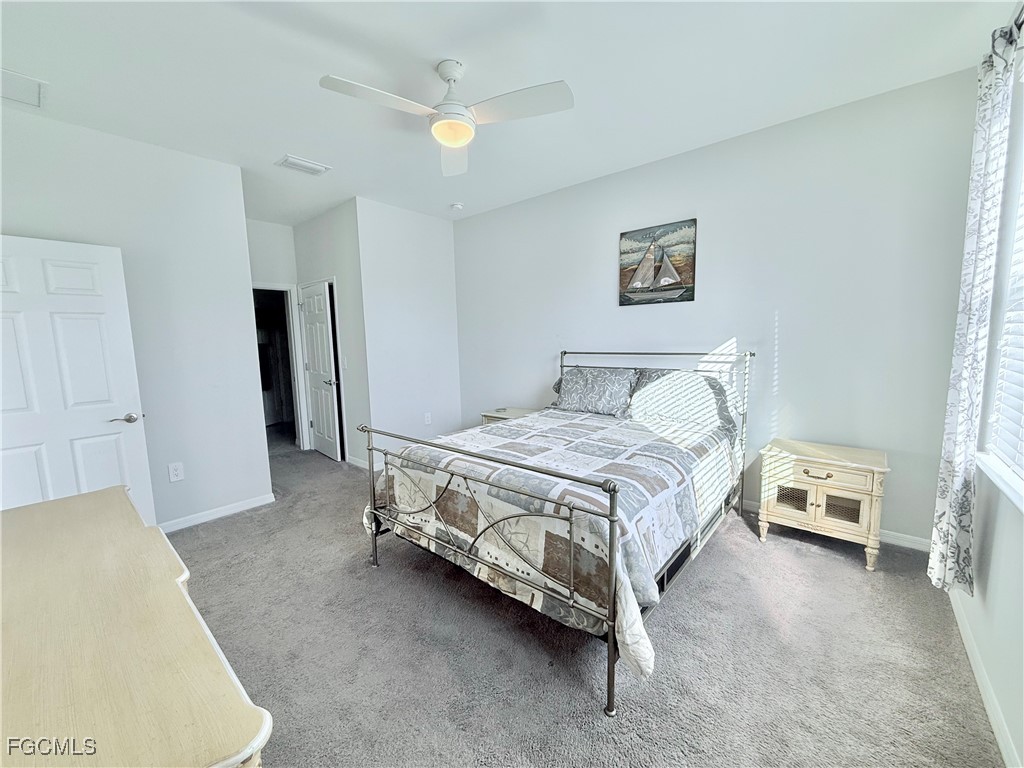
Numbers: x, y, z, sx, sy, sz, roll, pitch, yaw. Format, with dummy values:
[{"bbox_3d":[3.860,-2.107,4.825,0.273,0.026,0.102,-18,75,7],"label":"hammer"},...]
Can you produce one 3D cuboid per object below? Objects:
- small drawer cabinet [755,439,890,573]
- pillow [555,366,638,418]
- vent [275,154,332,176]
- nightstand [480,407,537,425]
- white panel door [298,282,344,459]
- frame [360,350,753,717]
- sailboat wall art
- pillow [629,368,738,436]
[{"bbox_3d":[1.994,0.741,2.683,0.630,0.620,0.427,4,9,40],"label":"small drawer cabinet"},{"bbox_3d":[0.724,0.067,3.618,0.710,0.430,0.180,4,-11,40],"label":"pillow"},{"bbox_3d":[-1.675,-1.748,3.345,0.260,0.025,0.365,4,9,40],"label":"vent"},{"bbox_3d":[0.058,0.608,4.246,0.630,0.620,0.427,4,9,40],"label":"nightstand"},{"bbox_3d":[-2.273,-0.151,4.984,0.900,2.060,0.120,4,9,40],"label":"white panel door"},{"bbox_3d":[0.419,0.456,2.796,1.680,1.239,2.184,4,9,40],"label":"frame"},{"bbox_3d":[1.213,-1.007,3.514,0.650,0.640,0.030,4,9,40],"label":"sailboat wall art"},{"bbox_3d":[1.286,0.112,3.114,0.730,0.430,0.200,4,-11,40],"label":"pillow"}]

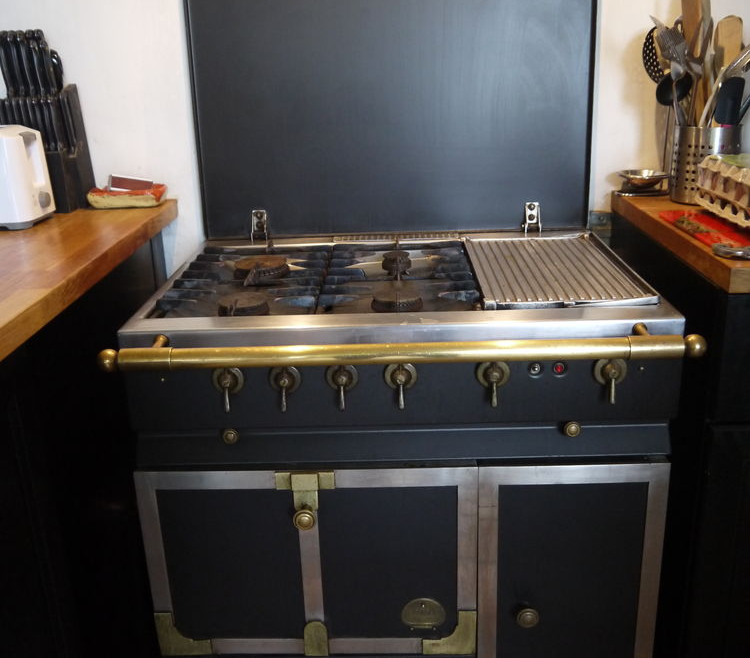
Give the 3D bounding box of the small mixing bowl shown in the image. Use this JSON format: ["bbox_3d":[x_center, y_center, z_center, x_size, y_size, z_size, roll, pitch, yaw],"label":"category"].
[{"bbox_3d":[0.612,-0.337,1.847,0.113,0.035,0.113,-1,19,2],"label":"small mixing bowl"}]

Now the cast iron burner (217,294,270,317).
[{"bbox_3d":[-0.216,-0.036,1.338,0.085,0.025,0.085,-1,20,2],"label":"cast iron burner"}]

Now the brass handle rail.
[{"bbox_3d":[0.037,0.025,1.240,0.907,0.035,0.104,-1,19,2],"label":"brass handle rail"}]

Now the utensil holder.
[{"bbox_3d":[0.663,-0.334,1.629,0.122,0.150,0.122,-1,20,2],"label":"utensil holder"}]

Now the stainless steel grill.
[{"bbox_3d":[0.333,-0.121,1.575,0.289,0.021,0.496,-1,19,2],"label":"stainless steel grill"}]

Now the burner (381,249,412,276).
[{"bbox_3d":[0.047,-0.141,1.734,0.065,0.037,0.065,-1,19,2],"label":"burner"}]

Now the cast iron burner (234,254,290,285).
[{"bbox_3d":[-0.218,-0.115,1.571,0.106,0.026,0.106,-1,20,2],"label":"cast iron burner"}]

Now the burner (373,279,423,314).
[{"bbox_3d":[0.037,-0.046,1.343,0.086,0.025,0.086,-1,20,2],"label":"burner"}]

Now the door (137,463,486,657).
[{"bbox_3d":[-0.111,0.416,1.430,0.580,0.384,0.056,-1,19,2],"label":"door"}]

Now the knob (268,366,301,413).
[{"bbox_3d":[-0.134,0.091,1.208,0.046,0.074,0.028,-1,20,2],"label":"knob"}]

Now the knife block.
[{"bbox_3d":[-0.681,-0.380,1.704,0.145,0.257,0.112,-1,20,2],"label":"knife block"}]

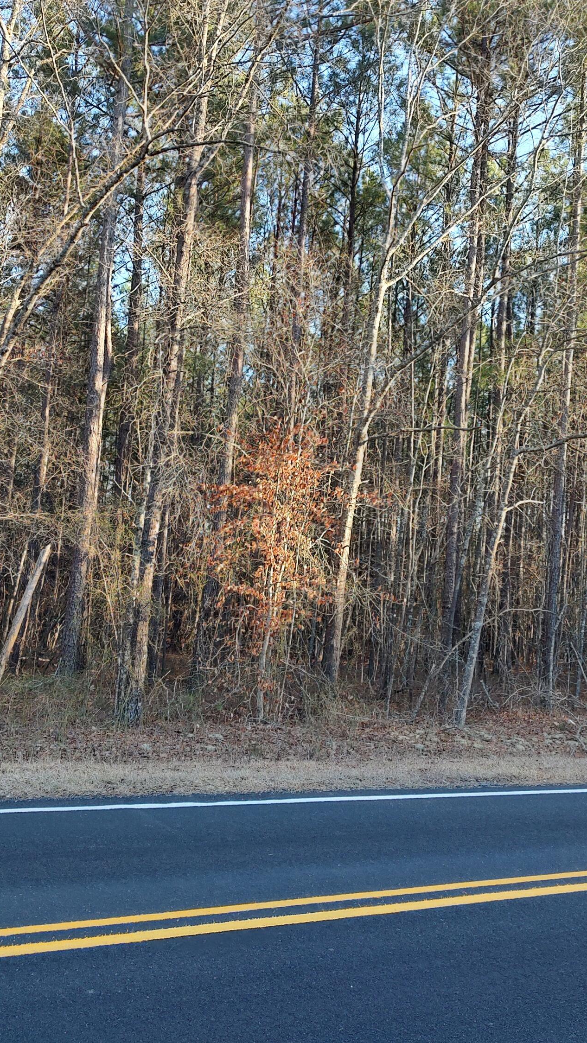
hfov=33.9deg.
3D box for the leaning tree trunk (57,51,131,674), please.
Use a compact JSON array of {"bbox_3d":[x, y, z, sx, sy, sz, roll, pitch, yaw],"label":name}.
[{"bbox_3d":[-3.412,-2.947,16.957,0.370,11.140,0.370,5,-5,-12],"label":"leaning tree trunk"}]

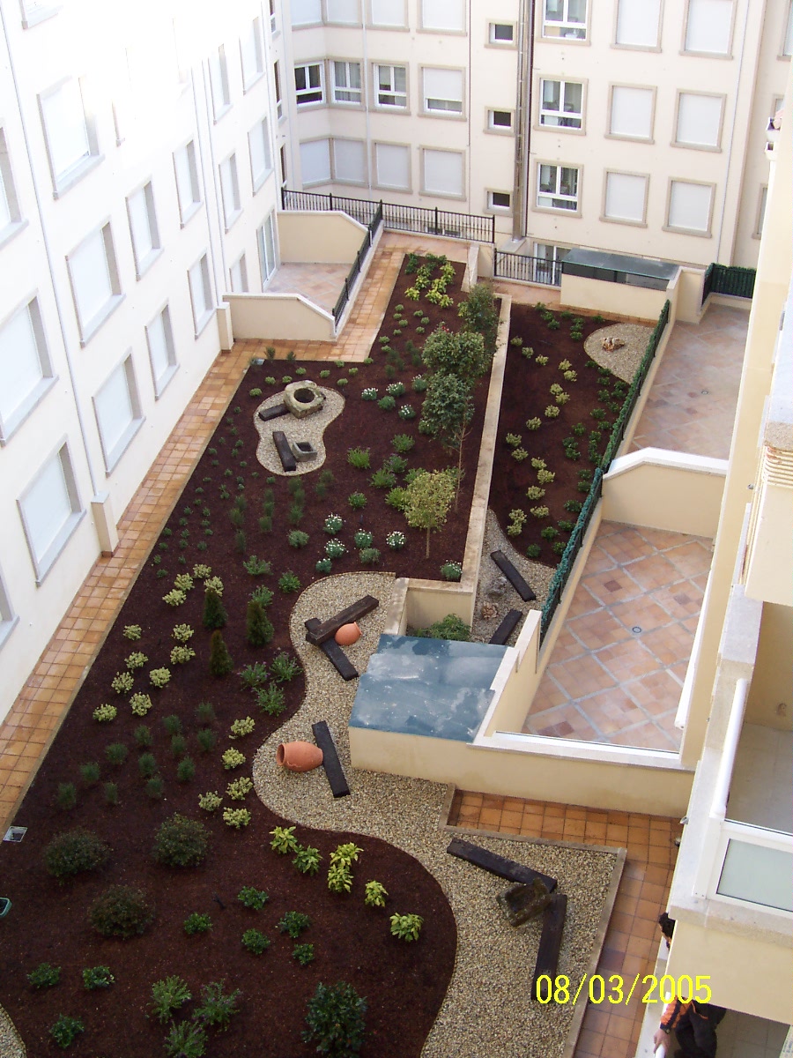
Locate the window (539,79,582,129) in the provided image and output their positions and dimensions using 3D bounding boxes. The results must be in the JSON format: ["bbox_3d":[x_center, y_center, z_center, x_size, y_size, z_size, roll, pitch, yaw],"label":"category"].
[{"bbox_3d":[5.404,-13.911,37.069,1.424,1.520,0.160,15,38,23],"label":"window"}]

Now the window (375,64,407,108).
[{"bbox_3d":[-0.155,-15.621,39.821,1.291,1.506,0.170,17,38,26],"label":"window"}]

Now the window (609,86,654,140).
[{"bbox_3d":[7.511,-13.326,36.147,1.408,1.616,0.160,15,38,23],"label":"window"}]

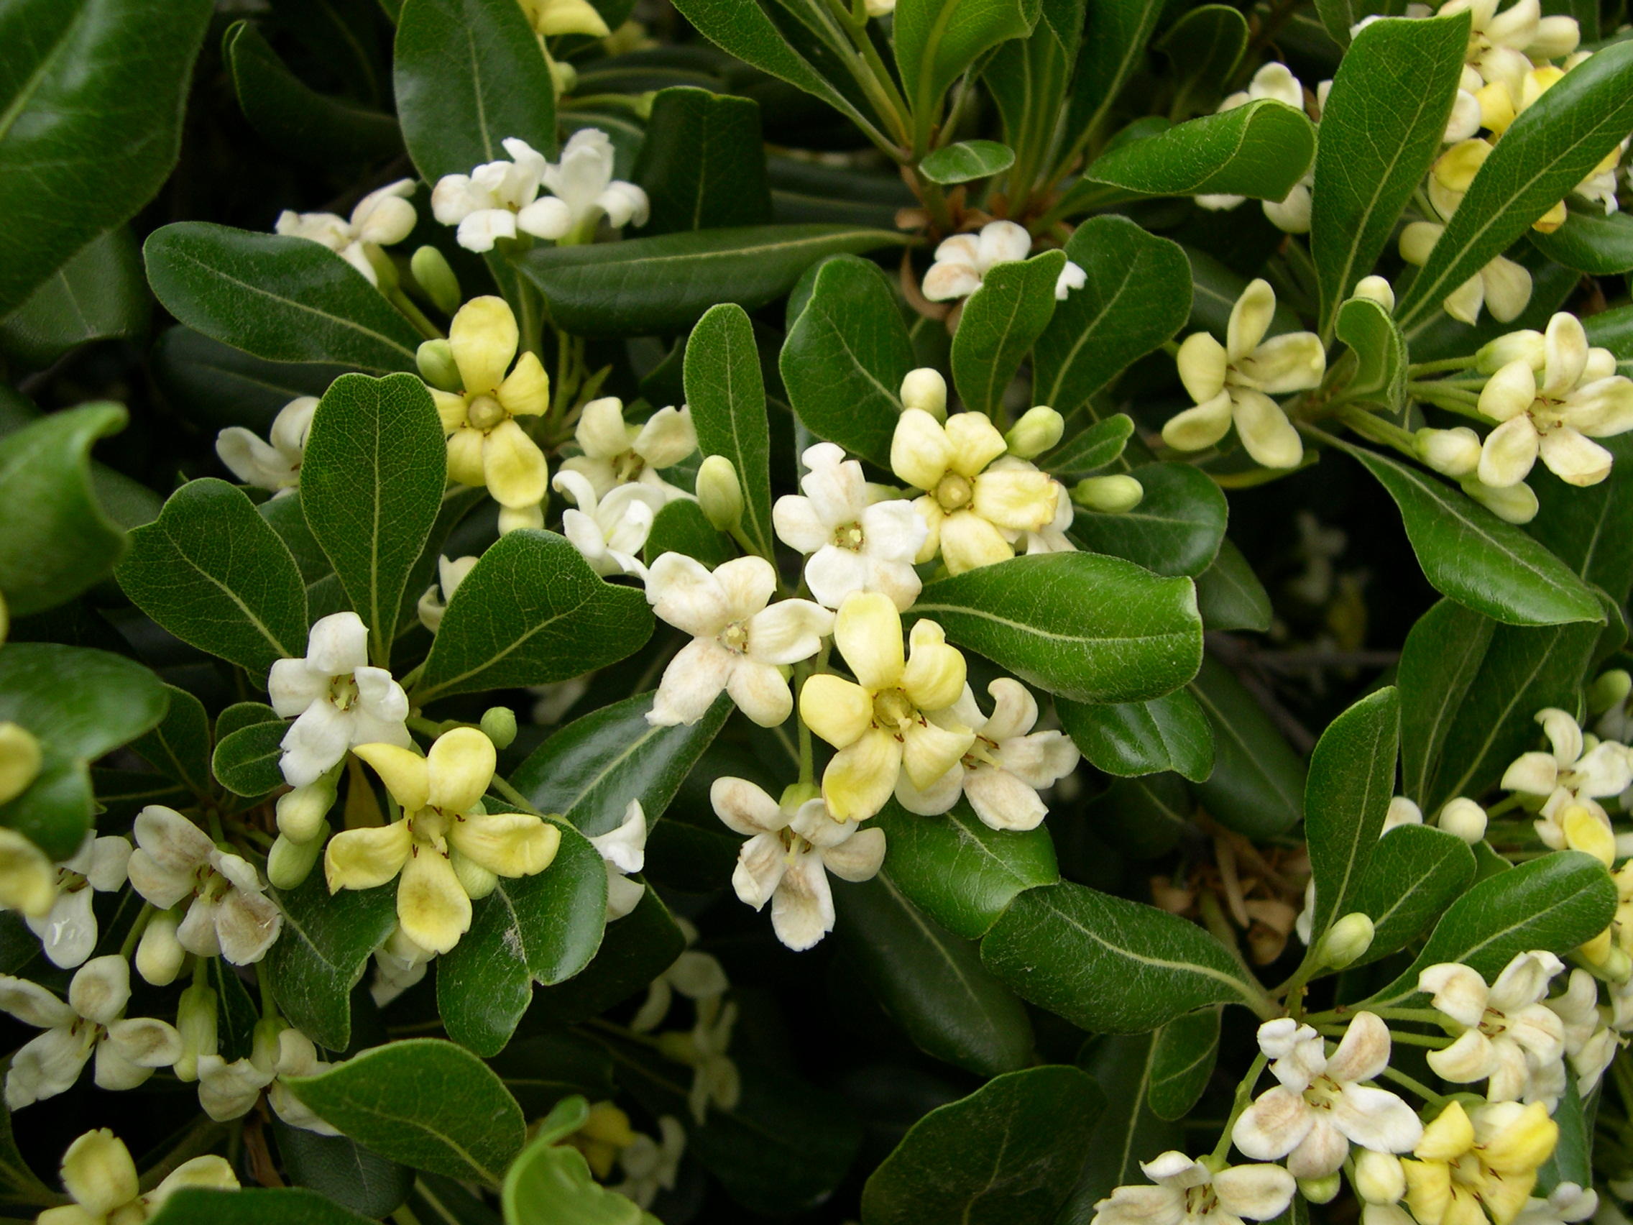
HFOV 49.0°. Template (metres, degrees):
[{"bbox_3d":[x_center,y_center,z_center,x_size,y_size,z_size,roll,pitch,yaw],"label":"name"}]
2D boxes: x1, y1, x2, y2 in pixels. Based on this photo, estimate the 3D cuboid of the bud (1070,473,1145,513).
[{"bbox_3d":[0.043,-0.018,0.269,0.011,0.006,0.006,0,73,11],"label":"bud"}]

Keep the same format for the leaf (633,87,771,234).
[{"bbox_3d":[-0.025,-0.085,0.370,0.029,0.045,0.010,5,13,0],"label":"leaf"}]

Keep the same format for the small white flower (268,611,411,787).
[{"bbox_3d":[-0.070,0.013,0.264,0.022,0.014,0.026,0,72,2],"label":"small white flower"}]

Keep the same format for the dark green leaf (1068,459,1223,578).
[{"bbox_3d":[0.049,-0.016,0.303,0.043,0.006,0.021,5,63,-1],"label":"dark green leaf"}]

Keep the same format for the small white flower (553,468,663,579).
[{"bbox_3d":[-0.034,-0.014,0.290,0.018,0.015,0.017,0,63,-10],"label":"small white flower"}]

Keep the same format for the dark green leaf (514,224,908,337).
[{"bbox_3d":[-0.018,-0.058,0.312,0.072,0.012,0.021,-4,51,-15],"label":"dark green leaf"}]

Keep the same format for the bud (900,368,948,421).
[{"bbox_3d":[0.017,-0.034,0.286,0.007,0.010,0.007,-8,32,5],"label":"bud"}]

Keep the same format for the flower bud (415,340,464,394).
[{"bbox_3d":[-0.068,-0.045,0.325,0.009,0.011,0.009,0,67,36],"label":"flower bud"}]

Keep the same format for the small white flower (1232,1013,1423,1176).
[{"bbox_3d":[0.074,0.070,0.260,0.028,0.024,0.015,0,9,-3],"label":"small white flower"}]

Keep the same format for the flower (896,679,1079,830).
[{"bbox_3d":[0.025,0.021,0.265,0.028,0.023,0.016,0,18,-29],"label":"flower"}]

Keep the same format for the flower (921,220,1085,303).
[{"bbox_3d":[0.036,-0.067,0.350,0.030,0.015,0.021,0,66,0],"label":"flower"}]

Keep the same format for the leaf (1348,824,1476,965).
[{"bbox_3d":[0.093,0.046,0.285,0.032,0.008,0.018,-45,76,0],"label":"leaf"}]

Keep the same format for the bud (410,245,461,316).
[{"bbox_3d":[-0.060,-0.052,0.281,0.006,0.012,0.006,-27,12,-5],"label":"bud"}]

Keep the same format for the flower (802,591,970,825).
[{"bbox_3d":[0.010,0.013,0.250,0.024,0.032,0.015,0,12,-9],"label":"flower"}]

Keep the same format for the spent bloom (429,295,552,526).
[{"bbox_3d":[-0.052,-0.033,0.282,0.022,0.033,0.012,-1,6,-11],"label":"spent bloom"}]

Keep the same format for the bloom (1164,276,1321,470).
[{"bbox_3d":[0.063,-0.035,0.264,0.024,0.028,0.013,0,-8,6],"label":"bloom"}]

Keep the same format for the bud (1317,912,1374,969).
[{"bbox_3d":[0.085,0.053,0.287,0.007,0.011,0.007,46,27,0],"label":"bud"}]

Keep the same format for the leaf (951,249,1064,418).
[{"bbox_3d":[0.030,-0.043,0.280,0.014,0.028,0.008,18,8,7],"label":"leaf"}]

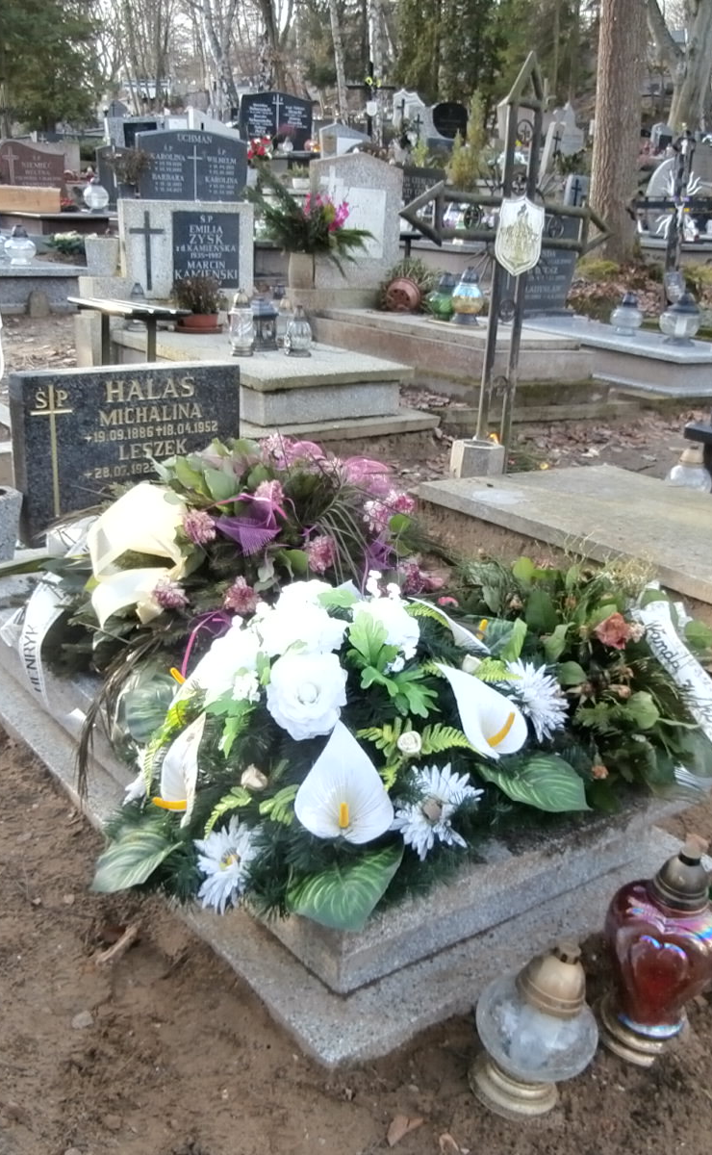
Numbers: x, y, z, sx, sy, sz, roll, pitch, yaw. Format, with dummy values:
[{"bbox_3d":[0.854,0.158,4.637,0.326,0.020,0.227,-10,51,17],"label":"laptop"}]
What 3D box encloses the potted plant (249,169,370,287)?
[{"bbox_3d":[-0.286,-2.146,6.603,0.750,0.740,0.550,-10,22,-33],"label":"potted plant"}]

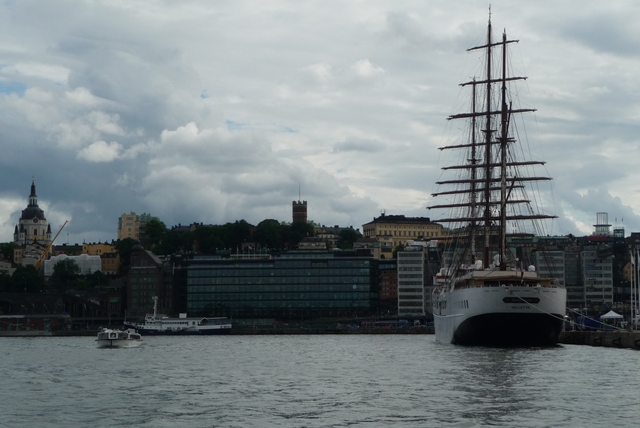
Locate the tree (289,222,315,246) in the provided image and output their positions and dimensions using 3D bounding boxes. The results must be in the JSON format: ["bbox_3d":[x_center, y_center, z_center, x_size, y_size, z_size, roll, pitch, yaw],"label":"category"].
[{"bbox_3d":[-12.216,13.734,940.000,17.000,16.500,16.000,0,-5,0],"label":"tree"}]

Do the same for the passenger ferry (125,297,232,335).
[{"bbox_3d":[-69.925,50.463,705.000,53.000,19.200,9.200,0,-5,0],"label":"passenger ferry"}]

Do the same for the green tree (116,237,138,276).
[{"bbox_3d":[-113.585,24.782,840.000,13.000,23.000,13.000,0,-5,0],"label":"green tree"}]

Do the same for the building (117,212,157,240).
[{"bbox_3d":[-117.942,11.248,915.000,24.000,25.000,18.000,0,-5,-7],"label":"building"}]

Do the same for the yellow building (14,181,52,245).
[{"bbox_3d":[-211.408,-1.835,1045.000,24.000,48.500,24.000,2,-5,-23],"label":"yellow building"}]

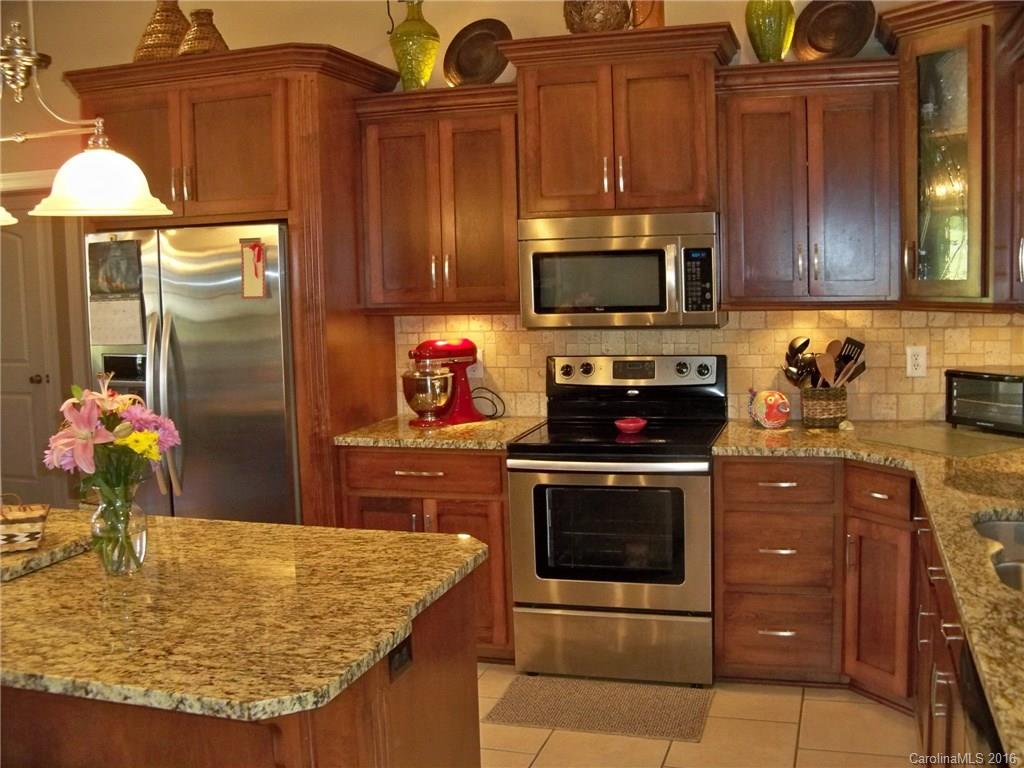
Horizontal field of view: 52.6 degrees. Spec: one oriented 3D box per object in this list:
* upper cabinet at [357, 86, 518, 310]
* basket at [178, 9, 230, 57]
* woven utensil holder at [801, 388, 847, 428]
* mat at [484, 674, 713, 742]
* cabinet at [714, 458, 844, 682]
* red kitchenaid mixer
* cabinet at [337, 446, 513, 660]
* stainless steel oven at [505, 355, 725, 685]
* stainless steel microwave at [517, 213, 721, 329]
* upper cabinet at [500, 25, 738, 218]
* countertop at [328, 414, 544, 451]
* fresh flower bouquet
[{"bbox_3d":[-0.247,-0.752,4.363,0.714,0.897,0.340,0,7,18],"label":"upper cabinet"},{"bbox_3d":[-1.258,-1.414,4.259,0.266,0.246,0.266,0,7,18],"label":"basket"},{"bbox_3d":[1.224,0.090,4.045,0.165,0.155,0.140,1,7,24],"label":"woven utensil holder"},{"bbox_3d":[0.324,1.163,3.731,0.764,0.010,0.430,0,7,18],"label":"mat"},{"bbox_3d":[1.043,0.654,3.971,0.446,0.863,0.620,0,7,18],"label":"cabinet"},{"bbox_3d":[-0.301,-0.009,4.396,0.360,0.355,0.220,-6,8,-36],"label":"red kitchenaid mixer"},{"bbox_3d":[-0.252,0.647,4.338,0.710,0.880,0.625,0,6,16],"label":"cabinet"},{"bbox_3d":[0.443,0.517,4.100,0.757,1.204,0.670,0,7,18],"label":"stainless steel oven"},{"bbox_3d":[0.453,-0.448,4.117,0.757,0.421,0.410,0,6,16],"label":"stainless steel microwave"},{"bbox_3d":[0.436,-0.980,4.044,0.862,0.649,0.475,0,7,18],"label":"upper cabinet"},{"bbox_3d":[-0.267,0.196,4.273,0.708,0.030,0.658,0,6,16],"label":"countertop"},{"bbox_3d":[-0.856,0.191,2.228,0.290,0.440,0.265,-4,7,-22],"label":"fresh flower bouquet"}]

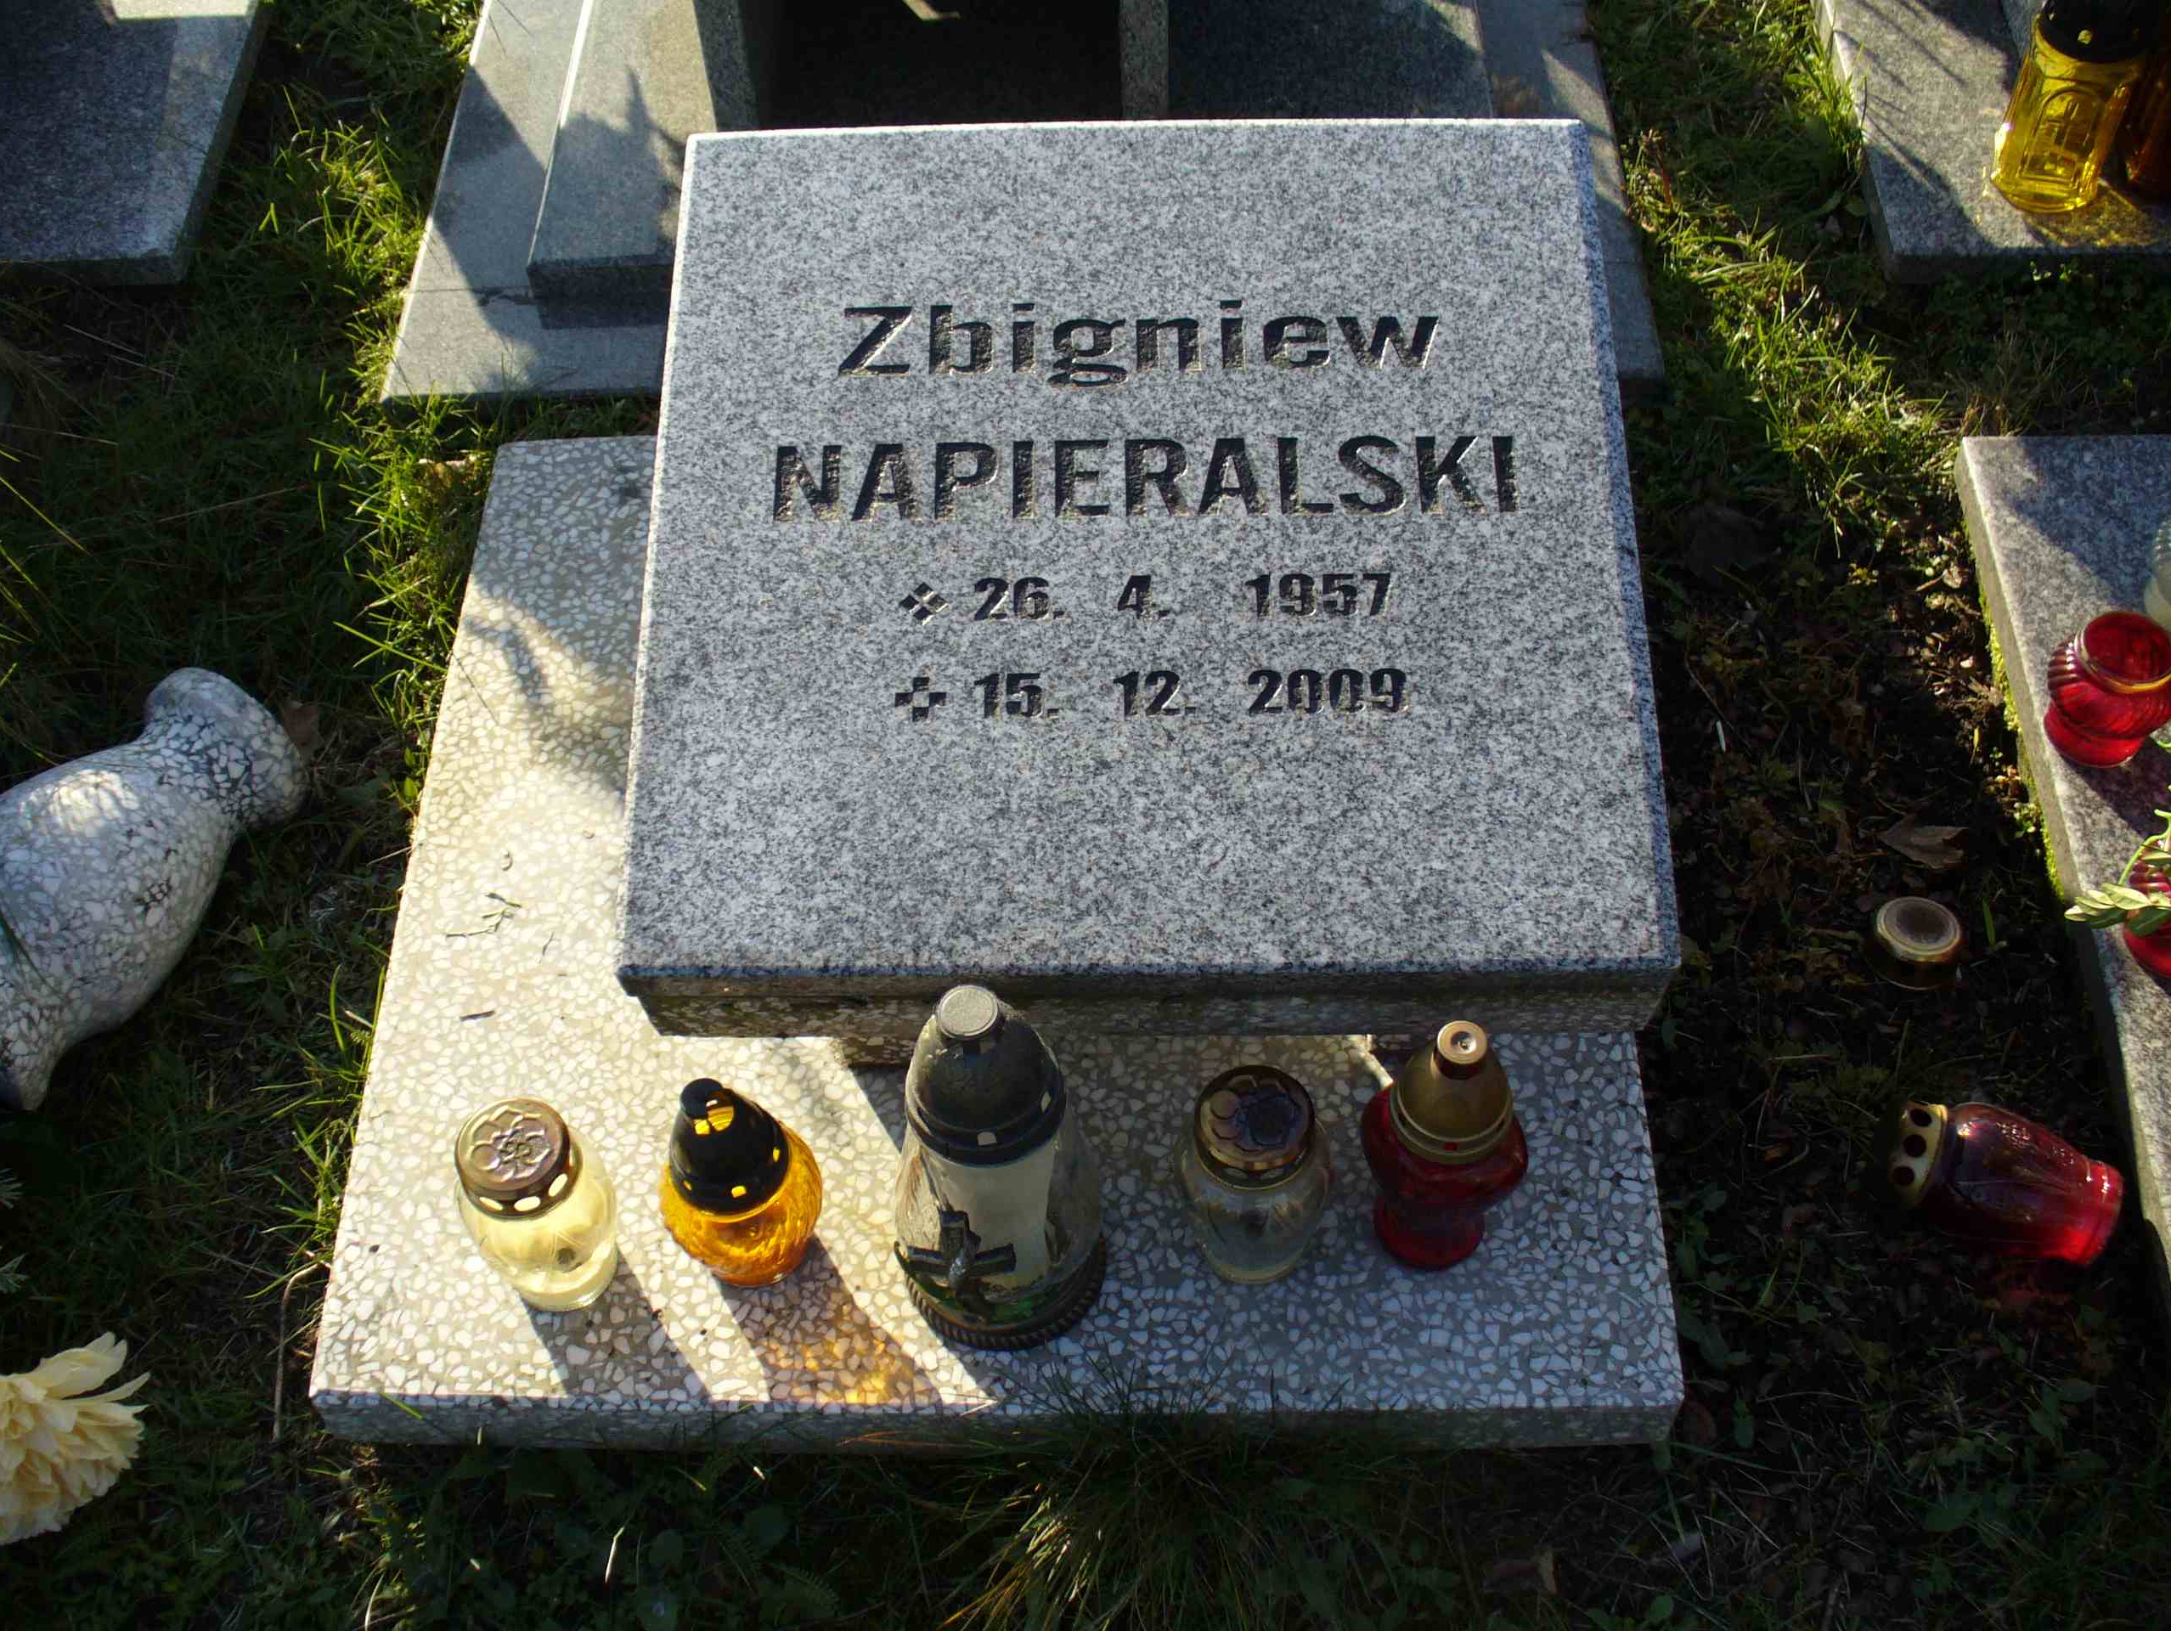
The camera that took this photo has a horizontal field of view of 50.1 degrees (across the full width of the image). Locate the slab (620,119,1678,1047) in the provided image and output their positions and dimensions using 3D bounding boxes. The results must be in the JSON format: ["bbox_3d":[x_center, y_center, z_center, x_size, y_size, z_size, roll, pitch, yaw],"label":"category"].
[{"bbox_3d":[0.033,-0.149,1.358,0.548,0.104,0.549,-1,66,1],"label":"slab"}]

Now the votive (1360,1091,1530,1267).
[{"bbox_3d":[0.188,0.185,1.240,0.089,0.138,0.078,15,58,11],"label":"votive"}]

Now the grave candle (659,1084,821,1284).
[{"bbox_3d":[-0.186,0.189,1.222,0.087,0.183,0.087,-1,56,1],"label":"grave candle"}]

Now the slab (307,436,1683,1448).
[{"bbox_3d":[-0.048,0.040,1.468,0.740,0.067,0.700,-1,56,1],"label":"slab"}]

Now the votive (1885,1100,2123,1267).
[{"bbox_3d":[0.526,0.208,1.335,0.123,0.084,0.084,19,59,12],"label":"votive"}]

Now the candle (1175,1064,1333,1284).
[{"bbox_3d":[0.090,0.190,1.239,0.079,0.138,0.079,-1,56,1],"label":"candle"}]

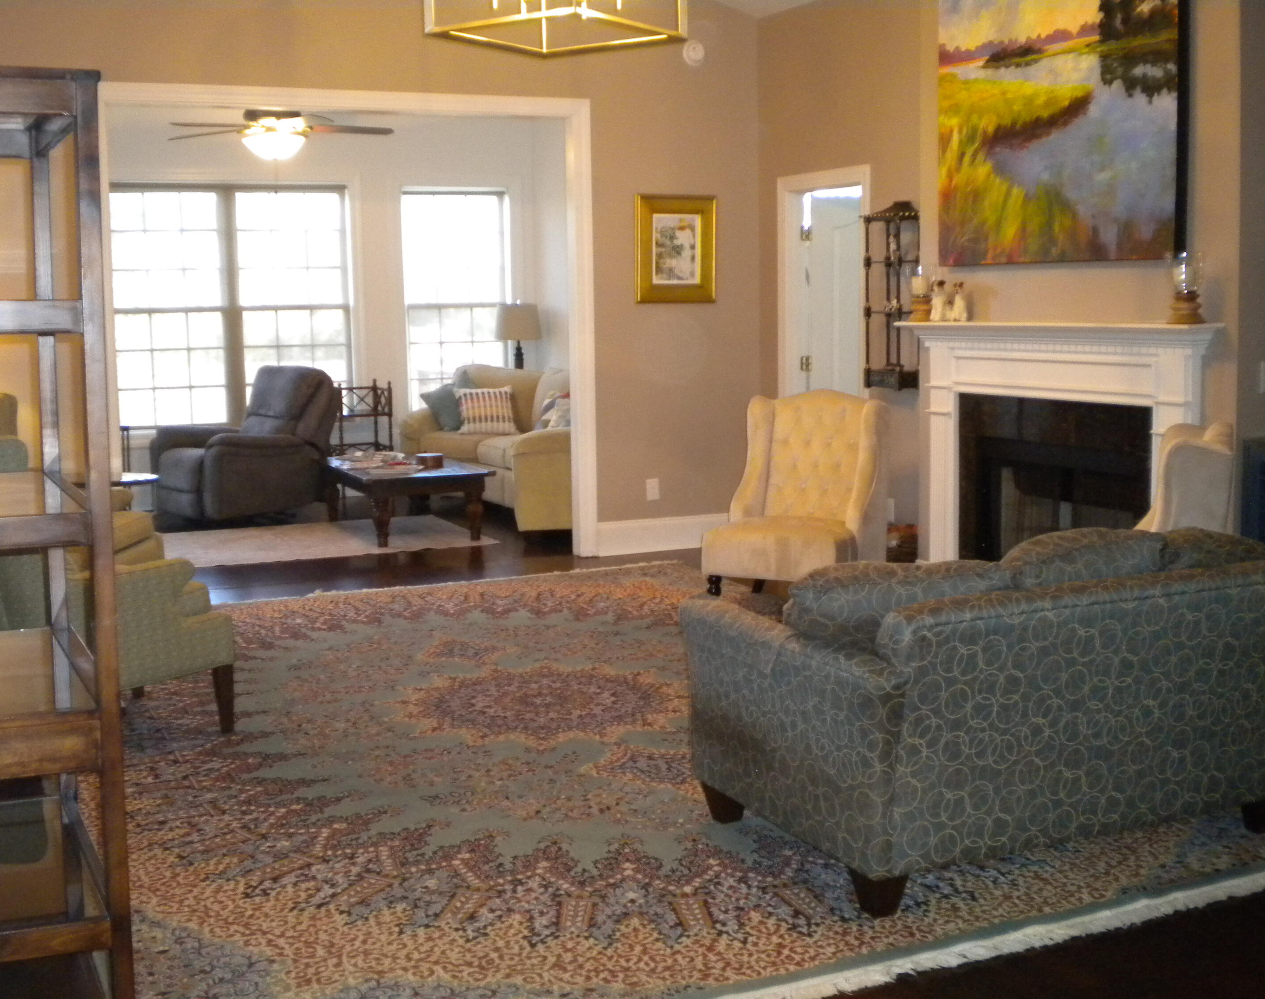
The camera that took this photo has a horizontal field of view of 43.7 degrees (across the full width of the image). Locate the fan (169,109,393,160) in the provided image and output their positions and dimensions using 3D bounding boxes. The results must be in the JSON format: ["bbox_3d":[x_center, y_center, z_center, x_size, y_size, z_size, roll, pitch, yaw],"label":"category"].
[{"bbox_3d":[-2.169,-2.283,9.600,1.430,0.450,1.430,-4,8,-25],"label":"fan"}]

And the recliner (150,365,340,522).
[{"bbox_3d":[-2.705,-0.397,11.052,0.980,1.050,0.900,-6,9,-39],"label":"recliner"}]

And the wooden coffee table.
[{"bbox_3d":[-1.491,0.002,10.198,0.800,0.420,1.420,-4,7,-23],"label":"wooden coffee table"}]

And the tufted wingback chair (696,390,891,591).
[{"bbox_3d":[0.773,0.004,7.403,0.660,1.020,0.740,3,8,26],"label":"tufted wingback chair"}]

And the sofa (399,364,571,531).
[{"bbox_3d":[-0.755,-0.364,10.786,0.980,0.990,2.200,-4,7,-24],"label":"sofa"}]

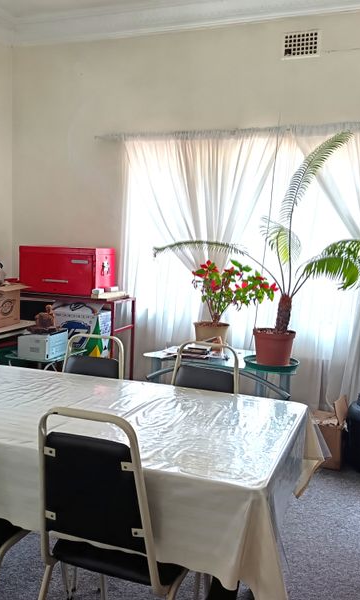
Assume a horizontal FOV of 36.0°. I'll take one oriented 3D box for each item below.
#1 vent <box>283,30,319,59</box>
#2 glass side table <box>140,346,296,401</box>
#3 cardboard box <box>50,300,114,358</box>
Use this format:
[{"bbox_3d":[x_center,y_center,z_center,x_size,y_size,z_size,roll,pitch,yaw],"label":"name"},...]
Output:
[{"bbox_3d":[0.807,-1.697,3.685,0.238,0.170,0.025,4,6,20],"label":"vent"},{"bbox_3d":[0.291,0.688,3.678,0.980,0.620,0.550,4,6,20],"label":"glass side table"},{"bbox_3d":[-0.726,0.225,4.198,0.400,0.430,0.210,4,6,20],"label":"cardboard box"}]

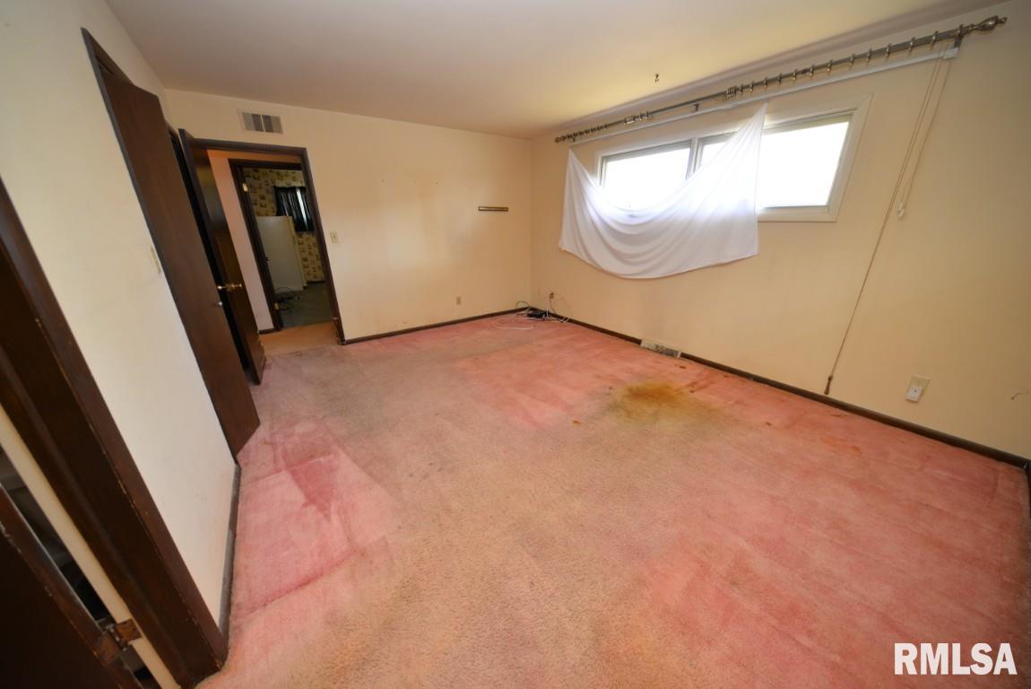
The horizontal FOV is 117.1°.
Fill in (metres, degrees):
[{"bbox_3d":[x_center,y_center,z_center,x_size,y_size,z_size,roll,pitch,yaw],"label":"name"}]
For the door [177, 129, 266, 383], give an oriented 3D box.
[{"bbox_3d":[-2.570,-0.696,2.844,0.040,2.030,0.730,-13,24,-30],"label":"door"}]

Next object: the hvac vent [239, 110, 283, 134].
[{"bbox_3d":[-2.318,-2.026,2.886,0.310,0.170,0.025,-15,25,-35],"label":"hvac vent"}]

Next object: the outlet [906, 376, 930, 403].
[{"bbox_3d":[2.717,0.303,2.123,0.035,0.145,0.075,-15,25,-35],"label":"outlet"}]

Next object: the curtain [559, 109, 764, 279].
[{"bbox_3d":[1.331,-1.451,3.371,0.100,1.470,2.340,-15,25,-35],"label":"curtain"}]

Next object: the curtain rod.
[{"bbox_3d":[1.506,-2.106,2.798,0.100,0.080,3.250,-15,25,-35],"label":"curtain rod"}]

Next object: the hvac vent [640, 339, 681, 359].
[{"bbox_3d":[1.647,0.042,3.589,0.040,0.095,0.450,-15,25,-35],"label":"hvac vent"}]

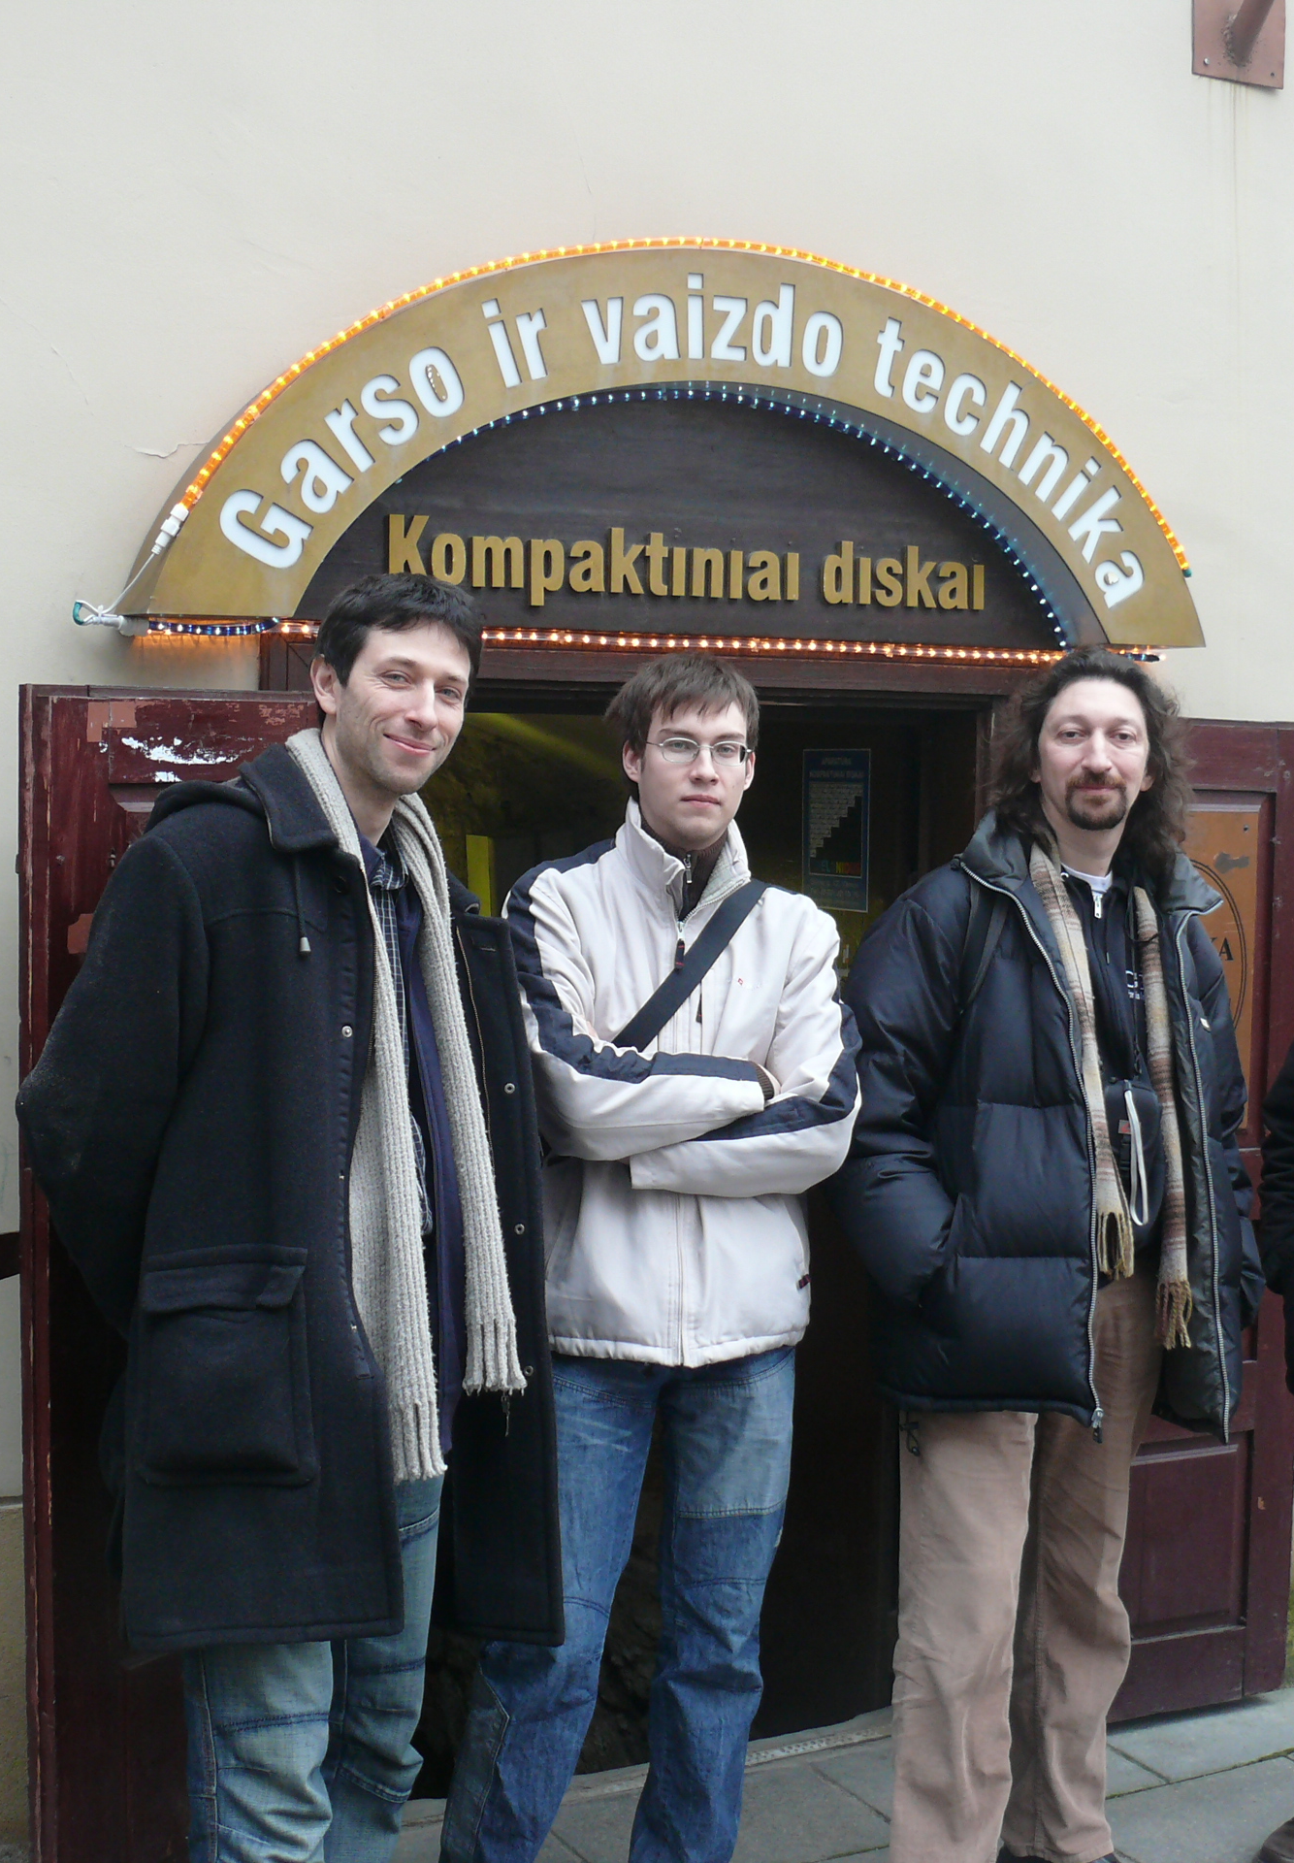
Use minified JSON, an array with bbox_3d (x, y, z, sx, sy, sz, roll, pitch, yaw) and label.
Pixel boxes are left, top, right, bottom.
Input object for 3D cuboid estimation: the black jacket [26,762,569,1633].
[{"bbox_3d":[-0.403,0.268,2.833,0.600,0.970,0.430,-2,4,-35],"label":"black jacket"}]

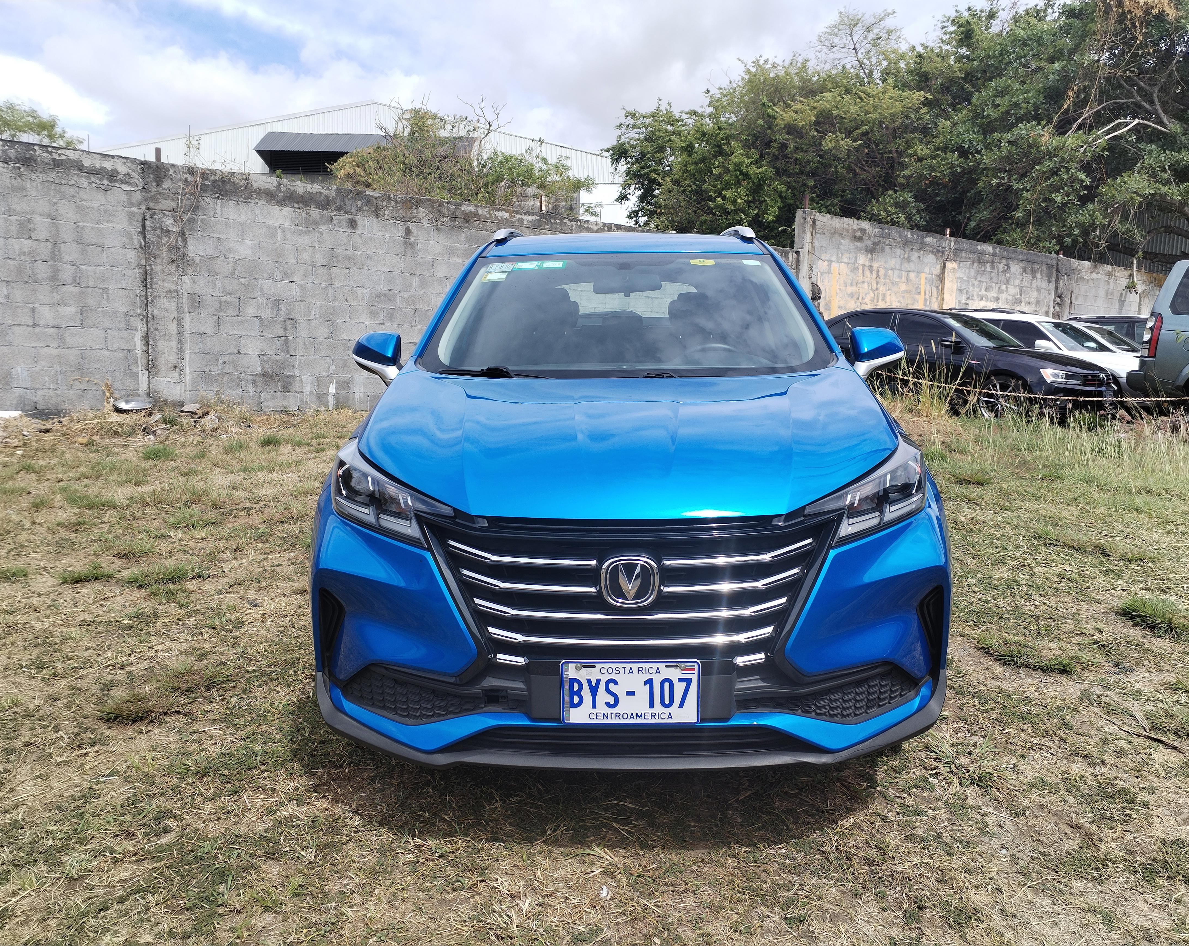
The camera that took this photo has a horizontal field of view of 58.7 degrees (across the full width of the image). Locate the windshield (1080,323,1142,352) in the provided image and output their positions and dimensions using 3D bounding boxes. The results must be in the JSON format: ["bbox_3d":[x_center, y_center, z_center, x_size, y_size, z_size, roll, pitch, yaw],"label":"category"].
[{"bbox_3d":[9.000,-2.360,18.500,1.400,0.500,0.750,-5,9,-40],"label":"windshield"}]

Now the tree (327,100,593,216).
[{"bbox_3d":[-1.850,-2.850,14.600,3.100,3.700,2.500,5,8,33],"label":"tree"}]

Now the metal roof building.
[{"bbox_3d":[-9.200,-10.200,51.000,24.000,10.500,20.000,1,7,0],"label":"metal roof building"}]

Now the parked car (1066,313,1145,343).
[{"bbox_3d":[11.100,-2.350,20.300,1.830,1.700,4.550,-5,10,-40],"label":"parked car"}]

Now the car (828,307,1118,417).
[{"bbox_3d":[4.880,-1.570,14.900,1.790,1.450,4.640,-5,10,-40],"label":"car"}]

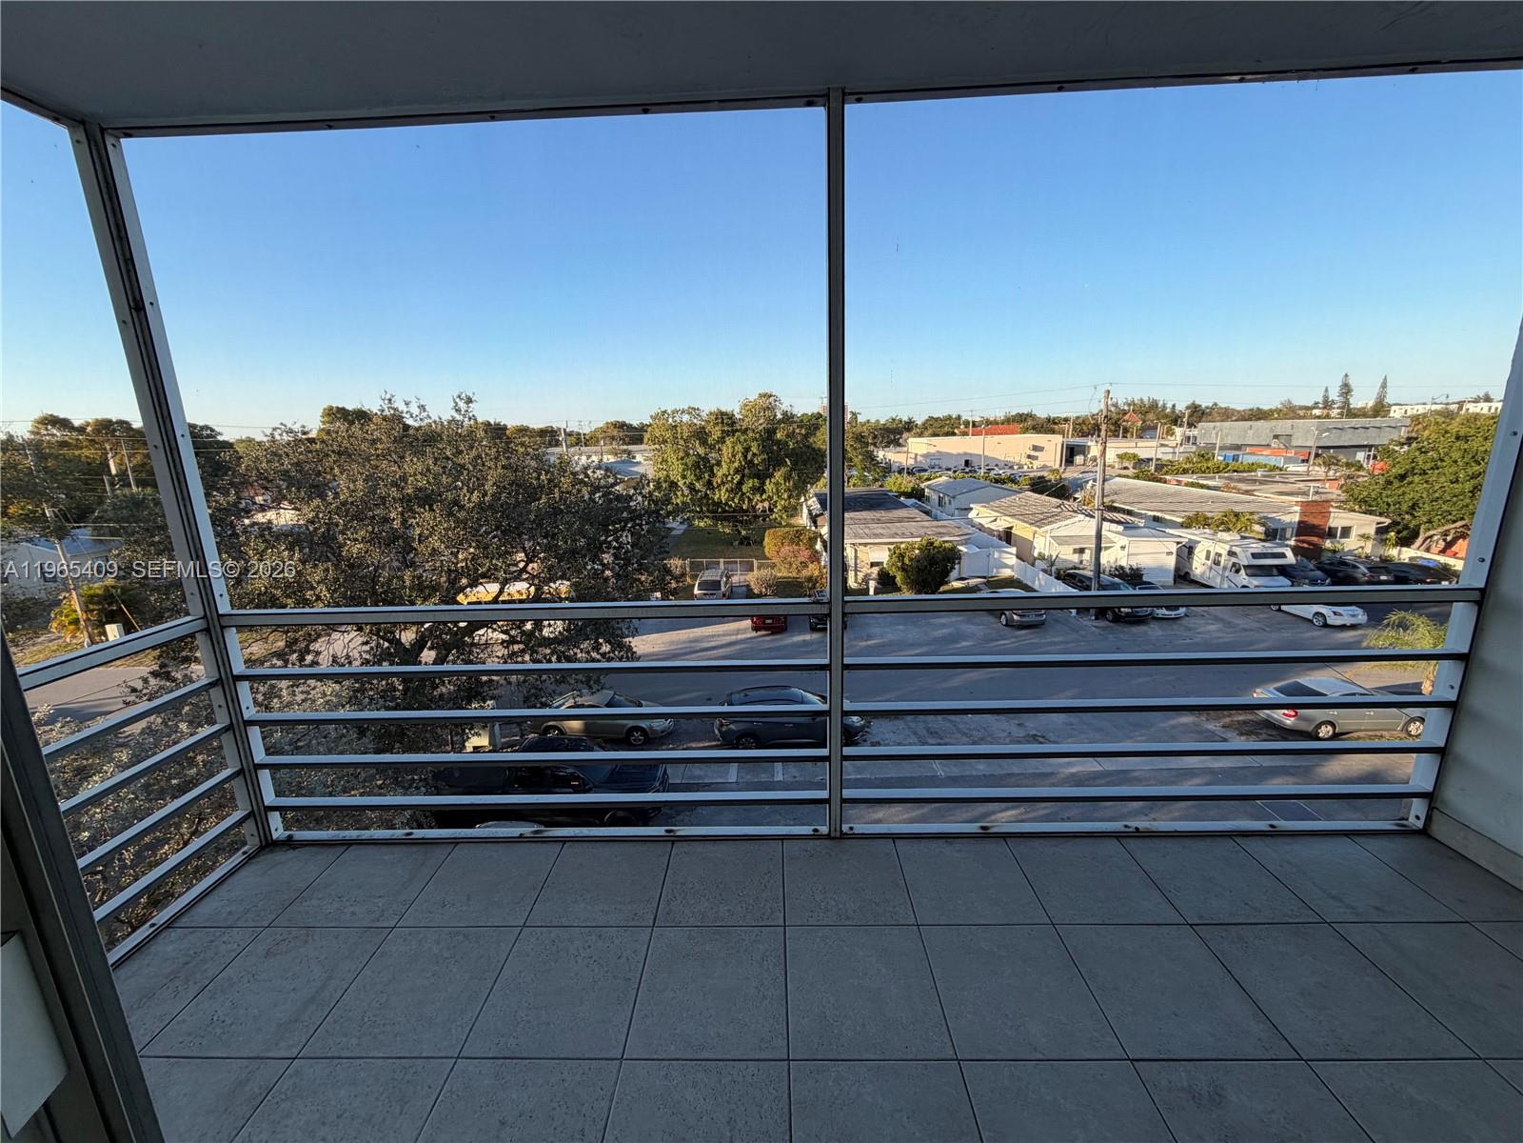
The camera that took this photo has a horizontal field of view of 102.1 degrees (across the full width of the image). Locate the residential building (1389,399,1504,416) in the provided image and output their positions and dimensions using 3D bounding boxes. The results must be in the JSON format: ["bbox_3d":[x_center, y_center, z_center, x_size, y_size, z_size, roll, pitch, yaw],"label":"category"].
[{"bbox_3d":[235.572,-51.810,212.010,35.000,11.200,14.000,-1,13,1],"label":"residential building"}]

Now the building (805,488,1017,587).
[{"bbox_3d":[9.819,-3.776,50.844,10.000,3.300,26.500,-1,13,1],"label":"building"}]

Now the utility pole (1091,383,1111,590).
[{"bbox_3d":[15.406,-2.909,27.883,0.330,10.600,0.330,-2,13,0],"label":"utility pole"}]

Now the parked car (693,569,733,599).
[{"bbox_3d":[-2.764,0.958,35.625,1.830,1.720,4.750,-1,13,0],"label":"parked car"}]

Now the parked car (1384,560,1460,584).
[{"bbox_3d":[36.825,0.212,35.000,1.830,1.430,4.750,0,13,5],"label":"parked car"}]

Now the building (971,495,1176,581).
[{"bbox_3d":[22.143,-3.171,46.467,7.800,3.500,19.500,-1,13,1],"label":"building"}]

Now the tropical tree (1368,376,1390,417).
[{"bbox_3d":[220.114,-58.380,218.769,6.500,21.000,6.500,-2,13,0],"label":"tropical tree"}]

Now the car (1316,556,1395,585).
[{"bbox_3d":[31.612,-0.027,33.361,1.850,1.620,4.600,-2,13,0],"label":"car"}]

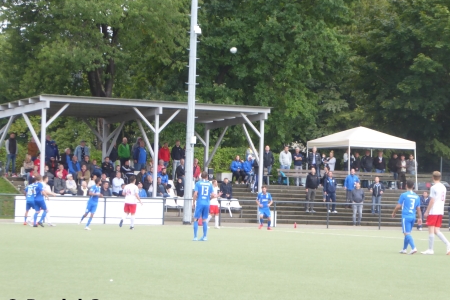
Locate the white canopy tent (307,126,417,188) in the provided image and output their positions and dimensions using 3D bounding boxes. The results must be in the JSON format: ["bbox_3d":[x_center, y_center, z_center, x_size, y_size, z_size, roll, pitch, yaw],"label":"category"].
[{"bbox_3d":[5.950,0.314,90.700,3.400,2.700,3.400,2,-1,-29],"label":"white canopy tent"}]

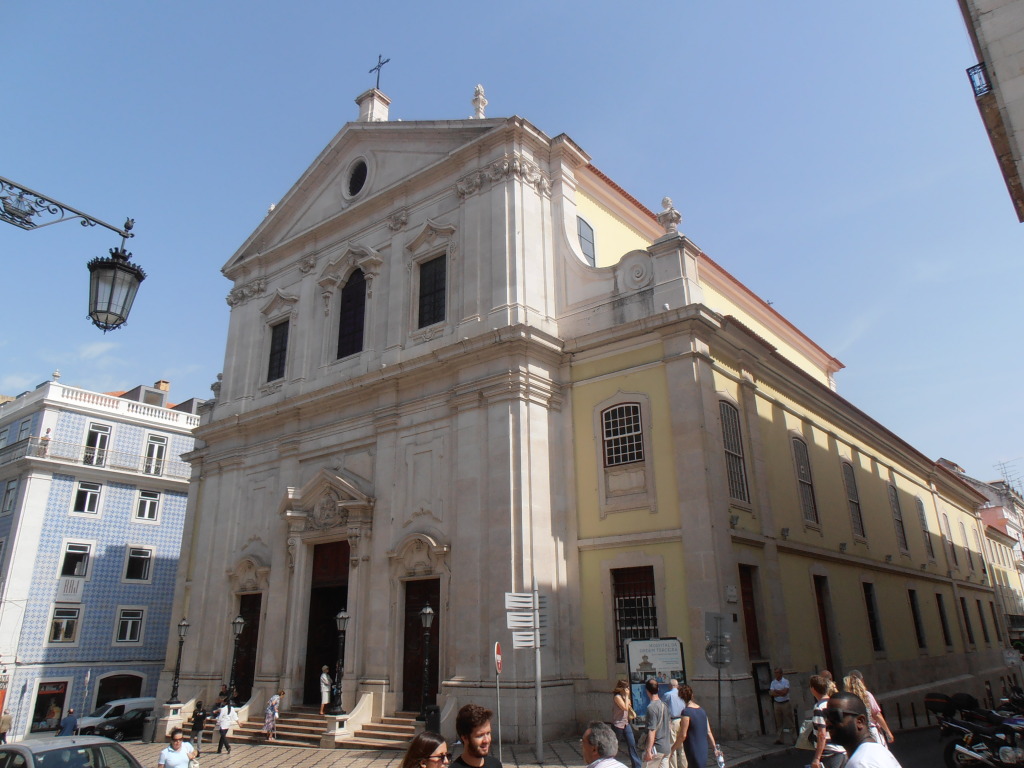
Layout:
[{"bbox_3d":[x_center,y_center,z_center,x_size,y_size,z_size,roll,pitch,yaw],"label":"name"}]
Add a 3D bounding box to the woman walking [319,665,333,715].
[{"bbox_3d":[-6.690,10.928,25.416,0.380,1.630,0.500,-1,-20,0],"label":"woman walking"}]

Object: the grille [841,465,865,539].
[{"bbox_3d":[15.433,5.266,32.125,0.120,3.300,1.350,-17,-25,38],"label":"grille"}]

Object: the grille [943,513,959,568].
[{"bbox_3d":[29.224,10.349,47.398,0.120,3.436,1.400,-17,-26,38],"label":"grille"}]

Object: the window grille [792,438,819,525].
[{"bbox_3d":[11.864,3.869,28.757,0.120,3.437,1.533,-17,-26,38],"label":"window grille"}]

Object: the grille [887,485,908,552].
[{"bbox_3d":[20.902,7.210,38.474,0.120,3.419,1.450,-17,-26,38],"label":"grille"}]

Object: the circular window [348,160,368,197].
[{"bbox_3d":[-7.602,-10.087,34.935,1.780,1.780,0.250,-15,-24,34],"label":"circular window"}]

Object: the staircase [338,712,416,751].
[{"bbox_3d":[-3.535,10.864,22.217,3.050,0.850,2.500,-15,-24,34],"label":"staircase"}]

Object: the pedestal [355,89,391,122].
[{"bbox_3d":[-6.966,-13.179,35.314,1.370,2.150,1.120,-15,-24,34],"label":"pedestal"}]

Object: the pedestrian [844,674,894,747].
[{"bbox_3d":[5.675,5.504,11.303,0.550,1.660,0.420,-4,-20,7],"label":"pedestrian"}]

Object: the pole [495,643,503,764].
[{"bbox_3d":[-0.242,6.618,14.409,0.100,2.600,0.600,-4,-20,7],"label":"pole"}]

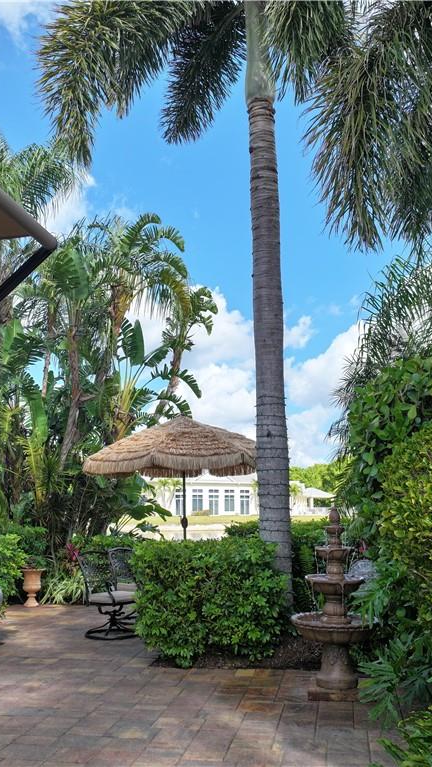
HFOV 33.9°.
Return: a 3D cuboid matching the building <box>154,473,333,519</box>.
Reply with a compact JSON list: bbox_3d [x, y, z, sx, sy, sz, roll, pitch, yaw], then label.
[{"bbox_3d":[2.666,14.474,94.399,27.000,6.200,15.000,0,-9,-3],"label":"building"}]

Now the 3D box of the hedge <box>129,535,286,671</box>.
[{"bbox_3d":[-0.050,2.124,7.103,1.420,1.120,1.000,-2,-9,10],"label":"hedge"}]

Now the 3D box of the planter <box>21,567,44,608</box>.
[{"bbox_3d":[-2.633,2.924,10.254,0.345,0.540,0.345,0,-9,0],"label":"planter"}]

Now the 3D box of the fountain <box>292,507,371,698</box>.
[{"bbox_3d":[0.912,1.734,5.750,0.710,1.460,0.710,-2,-9,10],"label":"fountain"}]

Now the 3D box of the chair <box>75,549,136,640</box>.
[{"bbox_3d":[-1.199,2.370,8.162,0.720,0.970,0.650,-6,-11,34],"label":"chair"}]

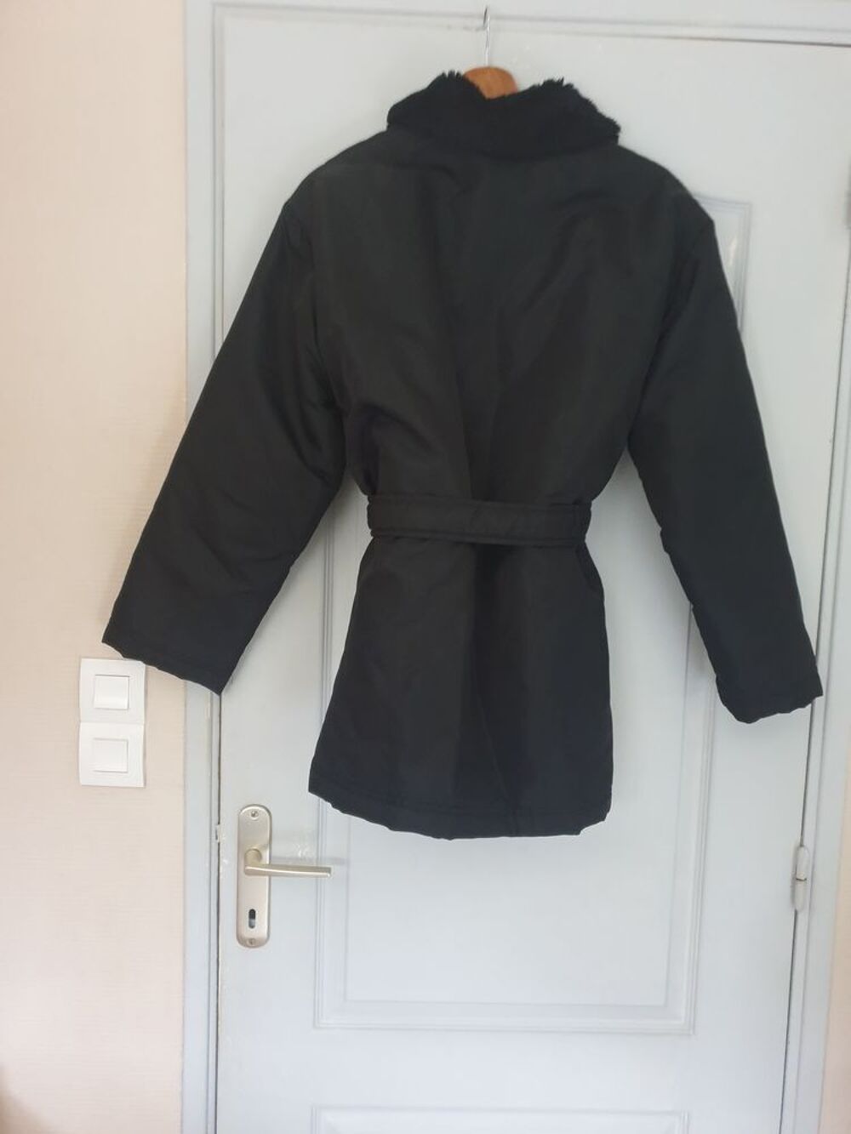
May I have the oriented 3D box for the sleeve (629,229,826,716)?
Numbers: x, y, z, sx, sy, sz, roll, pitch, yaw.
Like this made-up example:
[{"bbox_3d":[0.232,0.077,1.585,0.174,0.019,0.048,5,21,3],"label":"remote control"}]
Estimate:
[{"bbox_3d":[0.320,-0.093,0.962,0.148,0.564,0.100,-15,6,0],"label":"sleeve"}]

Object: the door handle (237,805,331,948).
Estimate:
[{"bbox_3d":[-0.173,0.387,1.031,0.119,0.185,0.060,2,6,-1],"label":"door handle"}]

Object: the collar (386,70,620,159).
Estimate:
[{"bbox_3d":[0.082,-0.470,0.894,0.244,0.086,0.140,2,6,-1],"label":"collar"}]

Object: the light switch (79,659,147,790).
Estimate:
[{"bbox_3d":[-0.379,0.190,1.036,0.079,0.158,0.012,2,6,-1],"label":"light switch"}]

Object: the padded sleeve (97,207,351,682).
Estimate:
[{"bbox_3d":[-0.183,-0.121,0.949,0.181,0.528,0.110,24,5,-3],"label":"padded sleeve"}]

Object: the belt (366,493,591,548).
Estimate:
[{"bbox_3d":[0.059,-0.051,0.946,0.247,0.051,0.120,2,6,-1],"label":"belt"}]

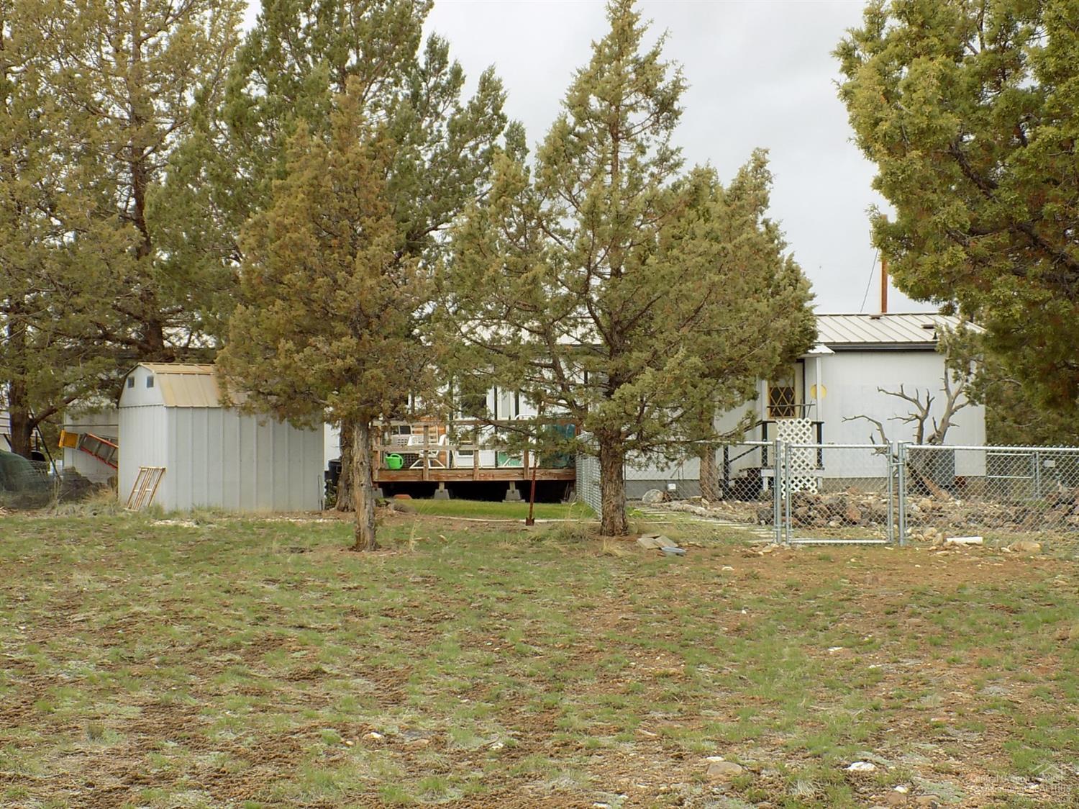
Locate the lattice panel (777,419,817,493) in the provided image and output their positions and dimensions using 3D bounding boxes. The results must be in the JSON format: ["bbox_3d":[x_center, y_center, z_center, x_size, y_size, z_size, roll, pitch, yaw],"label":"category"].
[{"bbox_3d":[4.609,0.943,29.000,0.630,1.400,0.040,-4,-4,0],"label":"lattice panel"}]

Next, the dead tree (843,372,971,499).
[{"bbox_3d":[6.222,0.513,27.400,2.170,2.150,1.600,0,-1,0],"label":"dead tree"}]

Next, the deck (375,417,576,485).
[{"bbox_3d":[-1.190,0.820,30.000,3.700,1.150,2.200,0,0,-3],"label":"deck"}]

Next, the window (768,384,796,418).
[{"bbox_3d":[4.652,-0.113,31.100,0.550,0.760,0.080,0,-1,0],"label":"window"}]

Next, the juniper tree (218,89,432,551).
[{"bbox_3d":[-2.198,-0.864,16.600,2.200,4.720,2.200,0,-1,0],"label":"juniper tree"}]

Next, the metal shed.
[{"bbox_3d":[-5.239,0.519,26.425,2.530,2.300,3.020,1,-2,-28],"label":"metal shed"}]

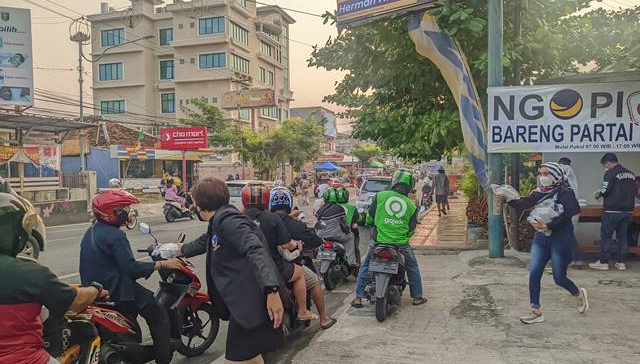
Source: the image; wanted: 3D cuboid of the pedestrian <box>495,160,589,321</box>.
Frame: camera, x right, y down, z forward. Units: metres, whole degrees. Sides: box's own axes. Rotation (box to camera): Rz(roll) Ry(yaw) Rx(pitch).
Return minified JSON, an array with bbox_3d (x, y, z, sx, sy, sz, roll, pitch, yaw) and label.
[{"bbox_3d":[2.262,0.577,4.800,0.800,1.570,0.550,-2,2,-32],"label":"pedestrian"}]

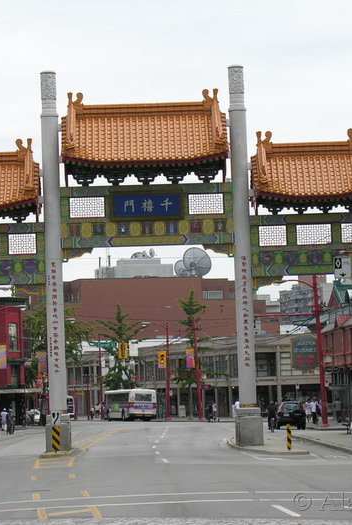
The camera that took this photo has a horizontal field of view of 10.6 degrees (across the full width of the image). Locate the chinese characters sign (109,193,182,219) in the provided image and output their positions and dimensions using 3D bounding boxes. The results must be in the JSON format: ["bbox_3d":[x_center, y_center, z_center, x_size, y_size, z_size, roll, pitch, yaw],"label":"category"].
[{"bbox_3d":[-1.195,-2.312,77.800,2.980,1.170,0.250,-2,-4,0],"label":"chinese characters sign"}]

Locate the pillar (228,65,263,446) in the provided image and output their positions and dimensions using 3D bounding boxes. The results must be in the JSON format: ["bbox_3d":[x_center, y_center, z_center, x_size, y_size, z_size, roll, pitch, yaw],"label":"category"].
[{"bbox_3d":[2.729,-0.287,78.000,1.050,15.550,1.250,-2,-4,0],"label":"pillar"}]

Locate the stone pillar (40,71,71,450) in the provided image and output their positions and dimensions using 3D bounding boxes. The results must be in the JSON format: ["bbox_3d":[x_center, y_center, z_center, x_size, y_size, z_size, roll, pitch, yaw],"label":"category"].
[{"bbox_3d":[-4.994,-0.051,78.000,1.050,15.570,1.250,-2,-4,0],"label":"stone pillar"}]

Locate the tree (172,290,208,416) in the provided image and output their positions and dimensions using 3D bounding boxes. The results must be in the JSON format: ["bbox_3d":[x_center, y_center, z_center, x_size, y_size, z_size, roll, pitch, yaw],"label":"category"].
[{"bbox_3d":[1.614,9.027,186.000,4.000,12.570,4.000,-2,-4,0],"label":"tree"}]

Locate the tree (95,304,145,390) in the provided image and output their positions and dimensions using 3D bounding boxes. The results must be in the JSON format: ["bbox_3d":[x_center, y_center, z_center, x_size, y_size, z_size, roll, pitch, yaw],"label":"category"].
[{"bbox_3d":[-5.555,10.126,192.000,5.300,11.770,5.000,-2,-4,0],"label":"tree"}]

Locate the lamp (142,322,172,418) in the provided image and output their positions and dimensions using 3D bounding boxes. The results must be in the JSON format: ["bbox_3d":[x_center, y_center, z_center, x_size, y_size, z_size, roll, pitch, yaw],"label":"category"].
[{"bbox_3d":[-1.818,10.135,177.299,2.550,9.150,0.500,-2,-4,0],"label":"lamp"}]

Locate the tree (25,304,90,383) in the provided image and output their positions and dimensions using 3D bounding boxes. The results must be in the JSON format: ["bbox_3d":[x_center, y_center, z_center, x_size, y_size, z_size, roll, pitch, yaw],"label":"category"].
[{"bbox_3d":[-10.174,8.951,166.000,6.600,10.570,6.400,-2,-4,0],"label":"tree"}]

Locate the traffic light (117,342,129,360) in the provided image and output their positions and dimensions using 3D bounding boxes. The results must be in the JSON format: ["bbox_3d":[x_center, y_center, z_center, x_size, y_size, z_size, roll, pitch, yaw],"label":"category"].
[{"bbox_3d":[-4.391,7.304,156.000,0.780,1.330,0.350,-2,-4,0],"label":"traffic light"}]

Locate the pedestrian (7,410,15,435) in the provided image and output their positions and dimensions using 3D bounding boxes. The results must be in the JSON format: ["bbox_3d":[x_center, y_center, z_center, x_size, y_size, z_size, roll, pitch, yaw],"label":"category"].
[{"bbox_3d":[-11.039,10.633,126.755,0.550,1.680,0.380,0,-4,-20],"label":"pedestrian"}]

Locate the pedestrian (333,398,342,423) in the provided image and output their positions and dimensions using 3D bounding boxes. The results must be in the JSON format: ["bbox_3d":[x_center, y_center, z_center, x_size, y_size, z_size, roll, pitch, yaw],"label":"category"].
[{"bbox_3d":[10.994,10.067,129.000,0.520,1.680,0.420,-2,-4,0],"label":"pedestrian"}]

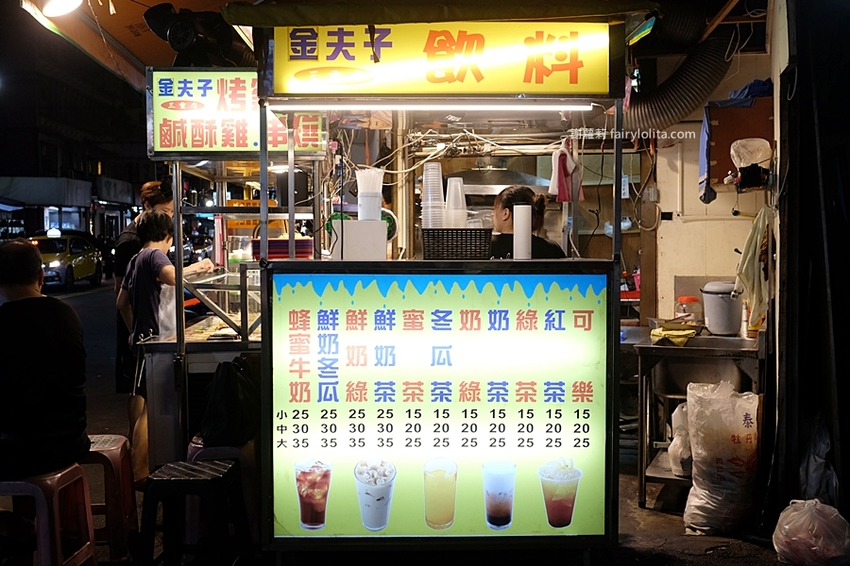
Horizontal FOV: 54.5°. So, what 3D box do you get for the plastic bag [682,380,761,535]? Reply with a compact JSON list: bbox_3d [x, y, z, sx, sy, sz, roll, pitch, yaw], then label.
[{"bbox_3d":[1.408,0.821,3.910,0.330,0.690,0.260,0,2,0],"label":"plastic bag"}]

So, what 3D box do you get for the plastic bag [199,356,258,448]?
[{"bbox_3d":[-0.881,0.530,3.760,0.290,0.420,0.210,0,2,-6],"label":"plastic bag"}]

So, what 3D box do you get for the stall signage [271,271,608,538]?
[{"bbox_3d":[0.057,0.447,3.060,1.224,0.975,0.080,0,2,-2],"label":"stall signage"}]

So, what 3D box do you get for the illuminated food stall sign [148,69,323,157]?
[{"bbox_3d":[-0.968,-0.874,4.270,0.888,0.449,0.100,0,2,-2],"label":"illuminated food stall sign"}]

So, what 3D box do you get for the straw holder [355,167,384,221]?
[{"bbox_3d":[-0.215,-0.347,3.200,0.112,0.200,0.112,0,2,-2],"label":"straw holder"}]

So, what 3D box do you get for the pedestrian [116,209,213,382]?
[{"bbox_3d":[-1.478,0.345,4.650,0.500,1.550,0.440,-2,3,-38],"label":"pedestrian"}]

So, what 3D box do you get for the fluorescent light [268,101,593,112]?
[{"bbox_3d":[0.020,-0.651,3.080,1.205,0.035,0.045,0,2,-2],"label":"fluorescent light"}]

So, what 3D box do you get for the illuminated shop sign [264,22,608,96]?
[{"bbox_3d":[0.059,-0.810,3.027,1.214,0.259,0.100,0,2,-2],"label":"illuminated shop sign"}]

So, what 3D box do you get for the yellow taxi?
[{"bbox_3d":[-11.673,-0.682,26.200,1.750,1.580,4.450,0,2,-6],"label":"yellow taxi"}]

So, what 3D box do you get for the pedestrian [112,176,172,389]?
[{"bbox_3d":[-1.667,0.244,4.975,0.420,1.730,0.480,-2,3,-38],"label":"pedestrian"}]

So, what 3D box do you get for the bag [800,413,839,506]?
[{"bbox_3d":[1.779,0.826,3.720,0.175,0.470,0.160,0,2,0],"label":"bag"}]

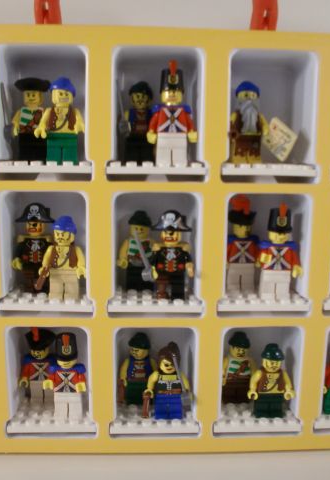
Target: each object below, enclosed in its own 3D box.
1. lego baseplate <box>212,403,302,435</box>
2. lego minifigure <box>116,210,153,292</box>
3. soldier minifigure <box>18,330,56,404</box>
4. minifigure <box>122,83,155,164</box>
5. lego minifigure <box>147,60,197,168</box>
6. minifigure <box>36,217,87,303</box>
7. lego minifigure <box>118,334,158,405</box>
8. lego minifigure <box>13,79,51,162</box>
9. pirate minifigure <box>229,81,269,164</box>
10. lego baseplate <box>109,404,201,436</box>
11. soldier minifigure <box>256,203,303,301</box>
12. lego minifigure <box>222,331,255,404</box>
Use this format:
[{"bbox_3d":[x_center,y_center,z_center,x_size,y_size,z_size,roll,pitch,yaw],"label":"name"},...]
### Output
[{"bbox_3d":[0.050,0.099,0.276,0.048,0.005,0.032,0,10,-2],"label":"lego baseplate"},{"bbox_3d":[-0.015,0.007,0.268,0.022,0.046,0.014,0,9,-2],"label":"lego minifigure"},{"bbox_3d":[-0.072,0.074,0.283,0.025,0.047,0.013,0,10,-2],"label":"soldier minifigure"},{"bbox_3d":[-0.013,-0.061,0.256,0.025,0.043,0.017,0,10,-2],"label":"minifigure"},{"bbox_3d":[0.004,-0.063,0.241,0.026,0.052,0.015,0,10,-2],"label":"lego minifigure"},{"bbox_3d":[-0.054,0.010,0.250,0.025,0.044,0.015,0,9,-2],"label":"minifigure"},{"bbox_3d":[-0.016,0.076,0.285,0.025,0.045,0.013,0,10,-2],"label":"lego minifigure"},{"bbox_3d":[-0.070,-0.062,0.253,0.025,0.045,0.017,0,10,-2],"label":"lego minifigure"},{"bbox_3d":[0.044,-0.060,0.251,0.021,0.045,0.014,0,9,-2],"label":"pirate minifigure"},{"bbox_3d":[-0.006,0.099,0.274,0.048,0.005,0.032,0,10,-2],"label":"lego baseplate"},{"bbox_3d":[0.062,0.006,0.258,0.025,0.053,0.014,0,10,-2],"label":"soldier minifigure"},{"bbox_3d":[0.042,0.075,0.283,0.025,0.042,0.016,0,10,-2],"label":"lego minifigure"}]

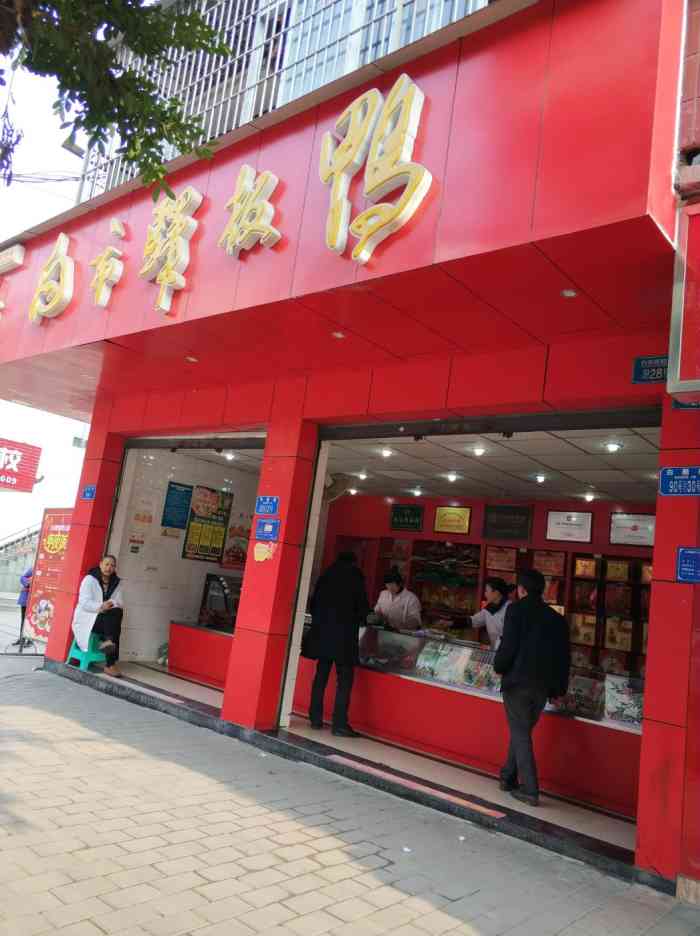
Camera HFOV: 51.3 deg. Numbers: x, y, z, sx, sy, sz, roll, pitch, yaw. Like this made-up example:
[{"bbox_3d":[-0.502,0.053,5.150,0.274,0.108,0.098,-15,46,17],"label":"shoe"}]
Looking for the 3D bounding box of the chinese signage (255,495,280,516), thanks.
[{"bbox_3d":[-0.767,0.347,6.707,0.305,0.160,0.020,0,-12,41],"label":"chinese signage"}]

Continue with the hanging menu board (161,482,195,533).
[{"bbox_3d":[-2.325,0.520,9.868,0.020,0.620,0.395,0,-12,41],"label":"hanging menu board"}]

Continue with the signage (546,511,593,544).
[{"bbox_3d":[2.799,0.752,9.332,0.605,0.380,0.030,0,-12,41],"label":"signage"}]

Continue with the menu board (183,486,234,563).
[{"bbox_3d":[-2.019,0.835,10.523,0.025,1.035,0.705,0,-12,42],"label":"menu board"}]

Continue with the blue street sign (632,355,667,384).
[{"bbox_3d":[1.995,-0.643,4.753,0.300,0.200,0.012,0,-12,42],"label":"blue street sign"}]

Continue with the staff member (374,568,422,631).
[{"bbox_3d":[0.486,1.890,7.809,0.600,1.610,0.480,0,-12,42],"label":"staff member"}]

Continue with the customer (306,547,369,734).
[{"bbox_3d":[-0.102,1.602,6.787,0.520,1.616,0.440,-1,-12,42],"label":"customer"}]

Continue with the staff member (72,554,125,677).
[{"bbox_3d":[-2.925,1.708,8.705,0.550,1.340,0.850,14,-11,-33],"label":"staff member"}]

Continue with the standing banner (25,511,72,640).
[{"bbox_3d":[-4.064,1.442,9.891,0.834,1.788,0.100,0,-12,41],"label":"standing banner"}]

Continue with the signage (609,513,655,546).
[{"bbox_3d":[3.254,0.697,8.312,0.595,0.375,0.030,0,-12,42],"label":"signage"}]

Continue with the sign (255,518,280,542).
[{"bbox_3d":[-0.784,0.591,6.878,0.305,0.200,0.012,0,-12,42],"label":"sign"}]

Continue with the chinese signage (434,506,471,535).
[{"bbox_3d":[1.399,0.707,9.955,0.550,0.365,0.030,0,-12,42],"label":"chinese signage"}]

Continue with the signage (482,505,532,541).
[{"bbox_3d":[2.014,0.697,9.411,0.680,0.445,0.030,0,-12,42],"label":"signage"}]

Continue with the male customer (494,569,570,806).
[{"bbox_3d":[1.343,1.559,5.360,0.520,1.629,0.420,12,-10,-27],"label":"male customer"}]

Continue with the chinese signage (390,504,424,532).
[{"bbox_3d":[0.859,0.763,11.031,0.595,0.375,0.030,0,-12,41],"label":"chinese signage"}]

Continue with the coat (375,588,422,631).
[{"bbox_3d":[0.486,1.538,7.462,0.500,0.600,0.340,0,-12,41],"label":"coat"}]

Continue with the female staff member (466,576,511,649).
[{"bbox_3d":[1.319,1.882,7.139,0.550,1.640,0.500,8,-9,-1],"label":"female staff member"}]

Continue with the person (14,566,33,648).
[{"bbox_3d":[-4.958,2.004,11.492,0.500,1.560,0.420,10,-9,-18],"label":"person"}]

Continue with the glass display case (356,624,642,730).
[{"bbox_3d":[1.270,1.732,6.105,2.793,0.367,0.600,0,-12,41],"label":"glass display case"}]

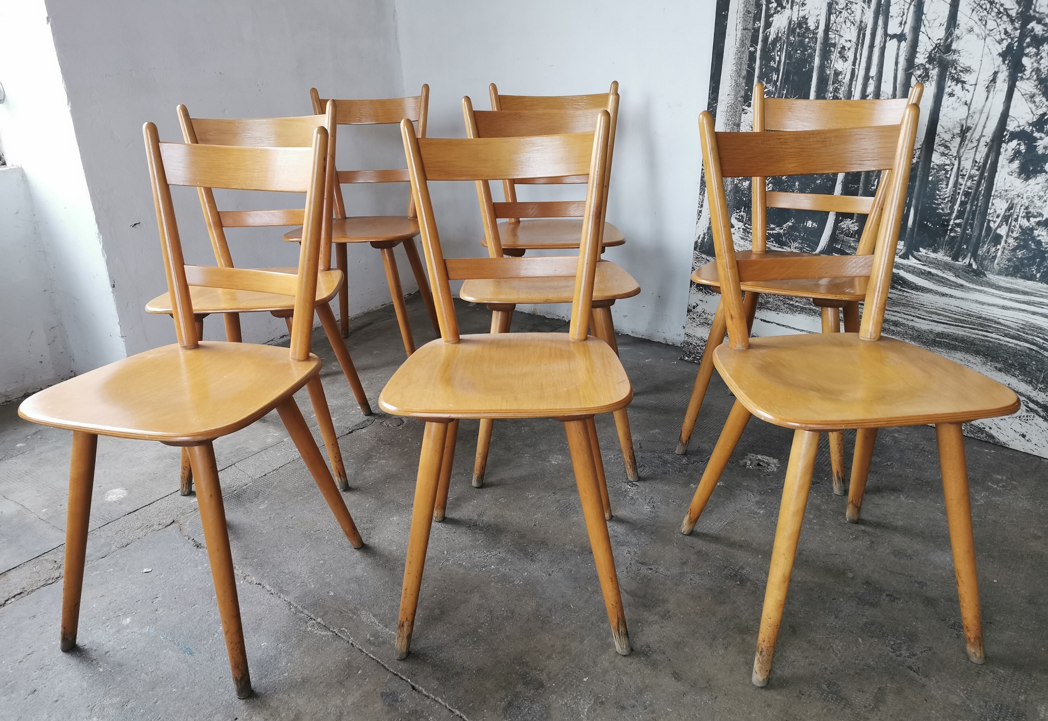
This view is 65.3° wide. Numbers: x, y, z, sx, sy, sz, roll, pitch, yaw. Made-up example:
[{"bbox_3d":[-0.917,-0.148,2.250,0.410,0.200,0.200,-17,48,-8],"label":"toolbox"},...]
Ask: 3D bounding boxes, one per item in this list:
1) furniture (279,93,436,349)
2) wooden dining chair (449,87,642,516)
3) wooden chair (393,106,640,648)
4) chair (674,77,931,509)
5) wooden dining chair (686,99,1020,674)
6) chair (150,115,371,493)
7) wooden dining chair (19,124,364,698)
[{"bbox_3d":[-0.494,-0.398,2.534,0.410,0.840,0.453,0,22,6],"label":"furniture"},{"bbox_3d":[0.059,-0.184,1.947,0.410,0.840,0.453,-2,22,0],"label":"wooden dining chair"},{"bbox_3d":[-0.024,0.027,1.422,0.410,0.840,0.453,-1,22,2],"label":"wooden chair"},{"bbox_3d":[0.641,-0.197,1.930,0.410,0.840,0.453,11,25,29],"label":"chair"},{"bbox_3d":[0.525,0.033,1.360,0.410,0.840,0.453,-4,22,-4],"label":"wooden dining chair"},{"bbox_3d":[-0.625,-0.161,1.948,0.410,0.840,0.453,-2,22,-1],"label":"chair"},{"bbox_3d":[-0.569,0.053,1.405,0.410,0.840,0.453,5,23,18],"label":"wooden dining chair"}]

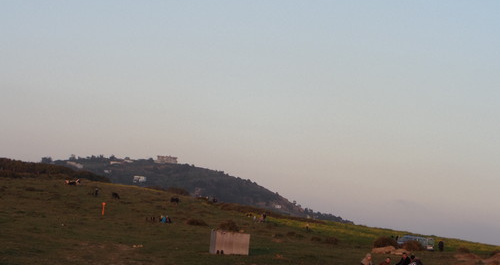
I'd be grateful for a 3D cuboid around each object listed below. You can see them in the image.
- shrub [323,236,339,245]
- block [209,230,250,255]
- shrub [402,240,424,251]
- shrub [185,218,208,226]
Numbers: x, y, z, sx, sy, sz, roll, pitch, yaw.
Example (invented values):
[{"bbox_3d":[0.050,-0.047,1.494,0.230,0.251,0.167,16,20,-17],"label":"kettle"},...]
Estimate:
[{"bbox_3d":[7.283,9.771,115.000,1.400,0.850,1.350,5,-4,0],"label":"shrub"},{"bbox_3d":[-0.958,5.240,60.000,1.650,1.030,0.900,7,-4,-21],"label":"block"},{"bbox_3d":[16.079,11.112,125.000,2.100,1.150,2.000,5,-4,0],"label":"shrub"},{"bbox_3d":[-5.556,9.242,132.000,2.400,0.750,2.000,5,-4,0],"label":"shrub"}]

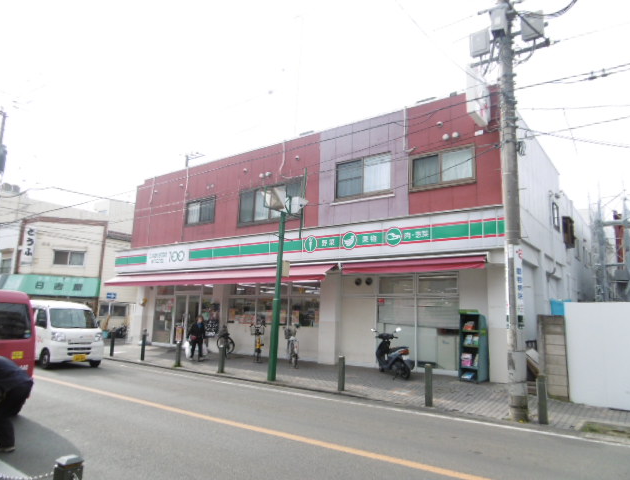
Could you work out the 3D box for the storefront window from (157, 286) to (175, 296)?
[{"bbox_3d":[-6.493,2.199,19.264,1.287,0.419,0.100,-6,-12,36],"label":"storefront window"}]

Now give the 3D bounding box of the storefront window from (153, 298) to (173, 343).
[{"bbox_3d":[-6.589,3.460,19.108,1.333,1.875,0.100,-6,-12,36],"label":"storefront window"}]

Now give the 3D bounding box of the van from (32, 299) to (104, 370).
[{"bbox_3d":[-8.054,2.959,14.068,1.475,1.880,3.395,11,-13,-44],"label":"van"}]

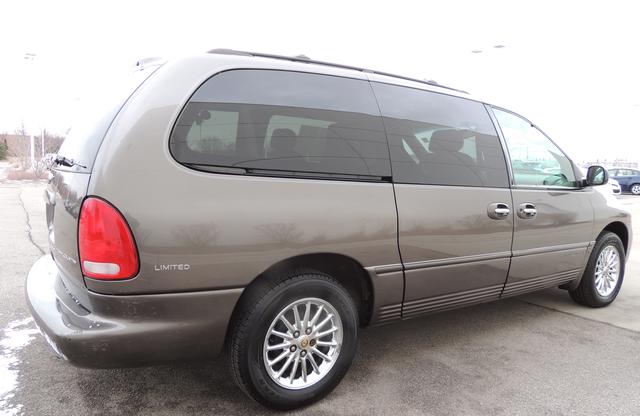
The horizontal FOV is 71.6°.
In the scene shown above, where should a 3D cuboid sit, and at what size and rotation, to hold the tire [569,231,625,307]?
[{"bbox_3d":[2.412,0.528,3.871,0.670,0.670,0.220,-3,6,-33],"label":"tire"}]

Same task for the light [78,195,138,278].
[{"bbox_3d":[-0.792,0.112,1.667,0.195,0.305,0.150,-3,6,-33],"label":"light"}]

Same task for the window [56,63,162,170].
[{"bbox_3d":[-1.229,-0.435,2.363,0.120,0.560,1.500,37,-16,-30],"label":"window"}]

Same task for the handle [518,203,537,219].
[{"bbox_3d":[1.390,0.017,2.957,0.200,0.105,0.055,-3,6,-33],"label":"handle"}]

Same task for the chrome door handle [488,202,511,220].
[{"bbox_3d":[1.135,0.023,2.791,0.205,0.110,0.055,-3,6,-33],"label":"chrome door handle"}]

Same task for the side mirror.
[{"bbox_3d":[2.027,-0.235,3.261,0.115,0.155,0.190,-3,6,-33],"label":"side mirror"}]

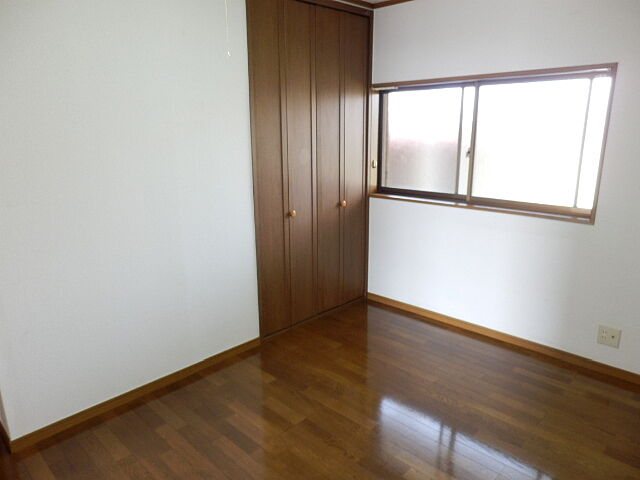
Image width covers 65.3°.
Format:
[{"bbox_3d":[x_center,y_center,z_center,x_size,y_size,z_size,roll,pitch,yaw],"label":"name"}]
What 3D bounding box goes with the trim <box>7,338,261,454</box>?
[{"bbox_3d":[-0.943,0.838,2.897,0.016,0.060,1.530,13,20,42],"label":"trim"}]

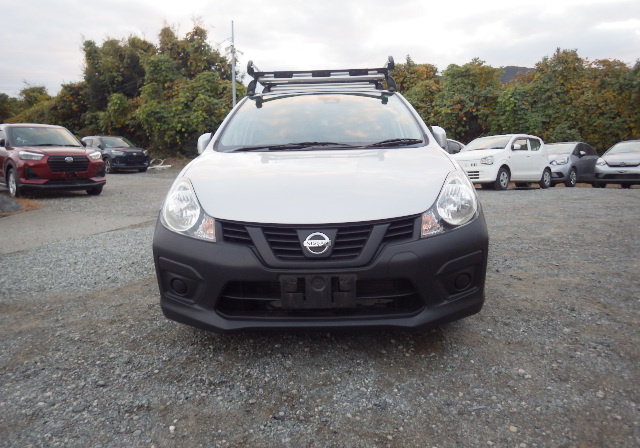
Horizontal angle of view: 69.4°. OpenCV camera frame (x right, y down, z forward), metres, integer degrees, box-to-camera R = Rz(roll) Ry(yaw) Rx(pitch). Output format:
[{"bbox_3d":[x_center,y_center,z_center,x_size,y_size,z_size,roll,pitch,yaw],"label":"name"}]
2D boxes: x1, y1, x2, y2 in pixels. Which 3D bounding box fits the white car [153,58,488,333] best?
[{"bbox_3d":[0.030,-0.505,4.170,1.710,1.700,4.395,-1,9,2],"label":"white car"}]

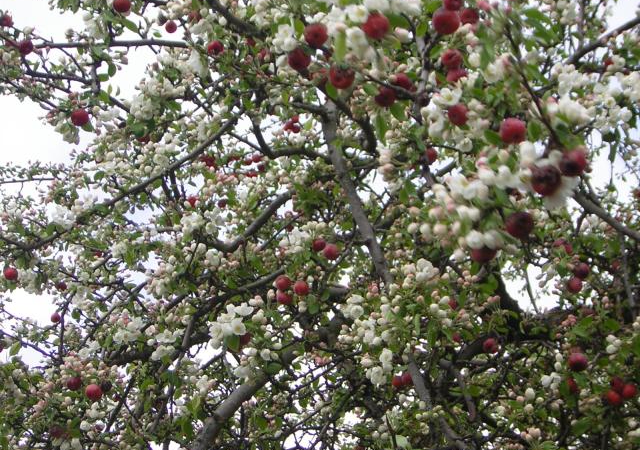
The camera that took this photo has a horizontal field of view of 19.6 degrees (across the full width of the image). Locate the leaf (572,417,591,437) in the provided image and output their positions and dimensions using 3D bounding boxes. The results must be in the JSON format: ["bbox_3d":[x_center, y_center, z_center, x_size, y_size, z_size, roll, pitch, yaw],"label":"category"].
[{"bbox_3d":[0.389,0.301,2.750,0.033,0.019,0.008,-47,-10,0],"label":"leaf"}]

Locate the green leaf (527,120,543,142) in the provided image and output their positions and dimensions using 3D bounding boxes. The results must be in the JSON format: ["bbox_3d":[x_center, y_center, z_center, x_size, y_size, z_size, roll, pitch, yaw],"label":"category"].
[{"bbox_3d":[0.220,-0.097,1.900,0.014,0.023,0.008,0,0,7],"label":"green leaf"}]

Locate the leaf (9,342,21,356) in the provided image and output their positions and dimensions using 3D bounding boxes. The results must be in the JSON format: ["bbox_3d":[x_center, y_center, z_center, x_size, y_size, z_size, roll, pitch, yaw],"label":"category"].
[{"bbox_3d":[-0.495,0.200,3.000,0.015,0.026,0.008,30,0,-6],"label":"leaf"}]

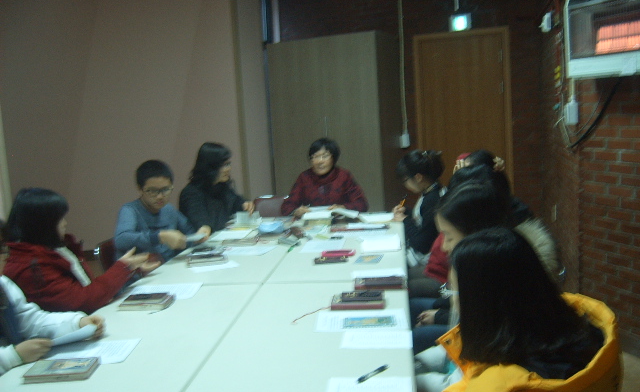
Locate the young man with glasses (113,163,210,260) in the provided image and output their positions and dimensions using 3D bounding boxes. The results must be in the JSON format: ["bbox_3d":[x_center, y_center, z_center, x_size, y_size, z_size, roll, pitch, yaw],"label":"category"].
[{"bbox_3d":[-0.853,0.394,3.643,0.620,1.170,0.490,2,10,35],"label":"young man with glasses"}]

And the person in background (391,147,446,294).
[{"bbox_3d":[0.583,0.311,3.691,0.620,1.150,0.480,-3,8,4],"label":"person in background"}]

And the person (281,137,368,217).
[{"bbox_3d":[0.055,0.229,4.252,0.550,1.220,0.660,-3,8,4],"label":"person"}]

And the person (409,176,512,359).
[{"bbox_3d":[0.502,0.504,2.355,0.660,1.150,0.500,-2,8,7],"label":"person"}]

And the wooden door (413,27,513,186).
[{"bbox_3d":[1.541,-0.692,7.001,1.000,2.100,0.080,1,9,28],"label":"wooden door"}]

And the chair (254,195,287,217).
[{"bbox_3d":[-0.238,0.437,4.338,0.470,0.820,0.530,-3,8,2],"label":"chair"}]

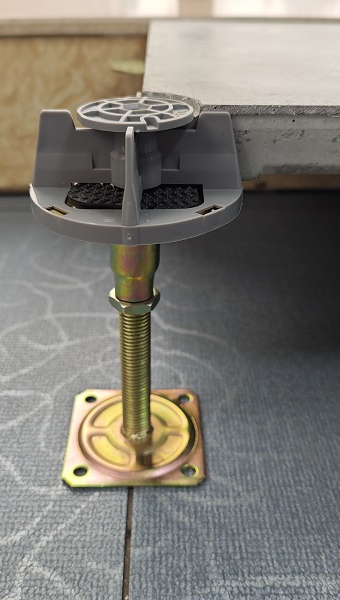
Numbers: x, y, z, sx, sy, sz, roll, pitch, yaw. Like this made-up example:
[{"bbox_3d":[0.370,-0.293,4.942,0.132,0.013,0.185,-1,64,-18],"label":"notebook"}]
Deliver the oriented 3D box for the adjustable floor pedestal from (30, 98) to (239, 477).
[{"bbox_3d":[-0.018,0.000,0.279,0.096,0.192,0.096,0,30,-2],"label":"adjustable floor pedestal"}]

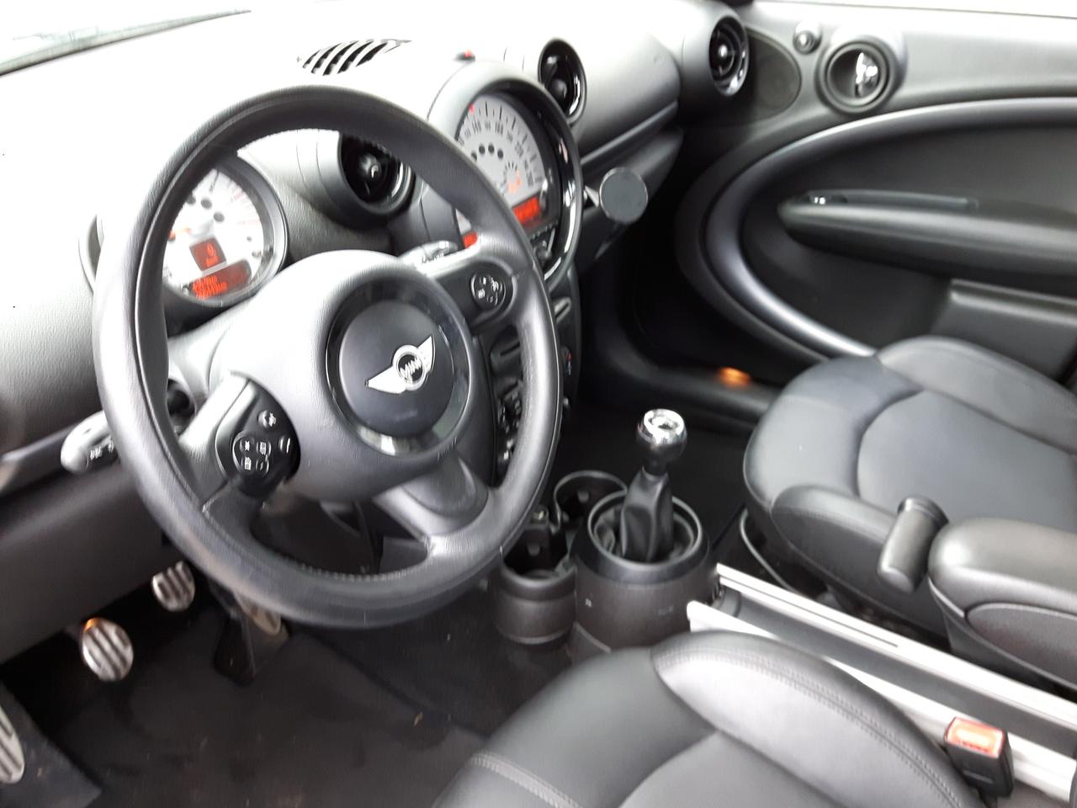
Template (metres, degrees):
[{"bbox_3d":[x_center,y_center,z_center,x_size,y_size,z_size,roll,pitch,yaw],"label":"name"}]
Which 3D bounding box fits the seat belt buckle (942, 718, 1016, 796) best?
[{"bbox_3d":[0.401,0.325,0.879,0.045,0.064,0.027,6,36,38],"label":"seat belt buckle"}]

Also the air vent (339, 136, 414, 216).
[{"bbox_3d":[-0.156,-0.219,0.879,0.034,0.088,0.088,4,30,38],"label":"air vent"}]

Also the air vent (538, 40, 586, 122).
[{"bbox_3d":[0.018,-0.360,1.084,0.034,0.088,0.088,4,30,39],"label":"air vent"}]

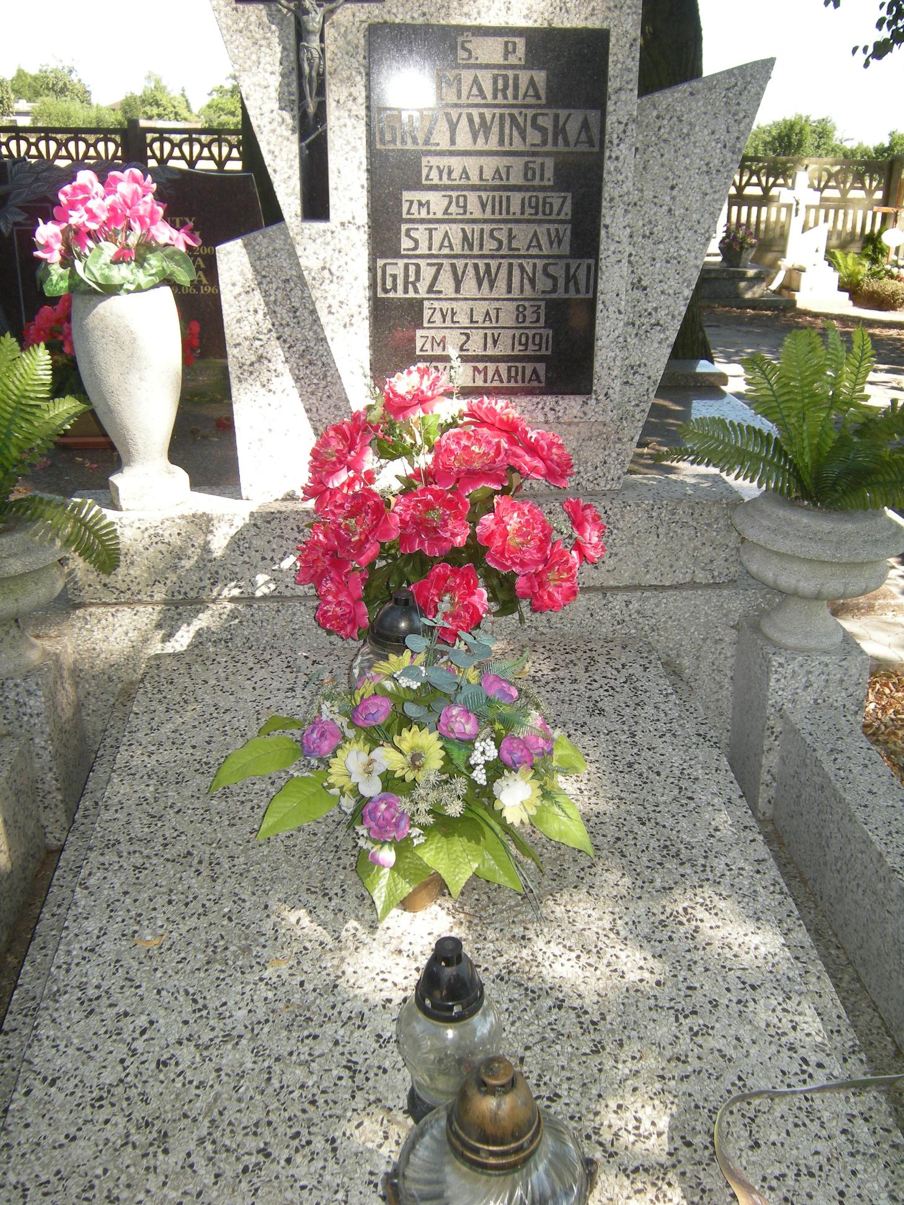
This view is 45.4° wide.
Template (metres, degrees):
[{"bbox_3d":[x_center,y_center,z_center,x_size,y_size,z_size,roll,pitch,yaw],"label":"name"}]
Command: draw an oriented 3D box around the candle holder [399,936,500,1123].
[{"bbox_3d":[0.000,0.455,1.140,0.112,0.248,0.112,-2,29,-6],"label":"candle holder"}]

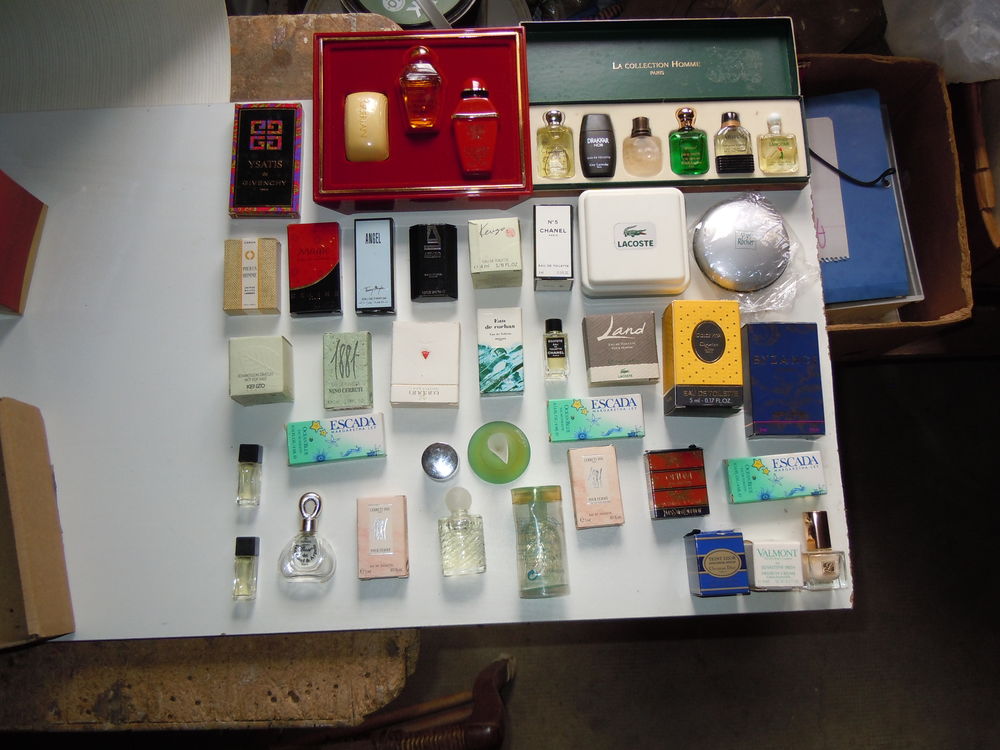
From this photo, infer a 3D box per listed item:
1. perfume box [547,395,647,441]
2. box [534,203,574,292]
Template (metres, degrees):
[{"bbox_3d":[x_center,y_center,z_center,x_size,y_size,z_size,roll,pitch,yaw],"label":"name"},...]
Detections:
[{"bbox_3d":[0.076,0.035,0.692,0.073,0.014,0.033,-3,78,-1],"label":"perfume box"},{"bbox_3d":[0.041,-0.098,0.671,0.028,0.029,0.058,-1,78,0],"label":"box"}]

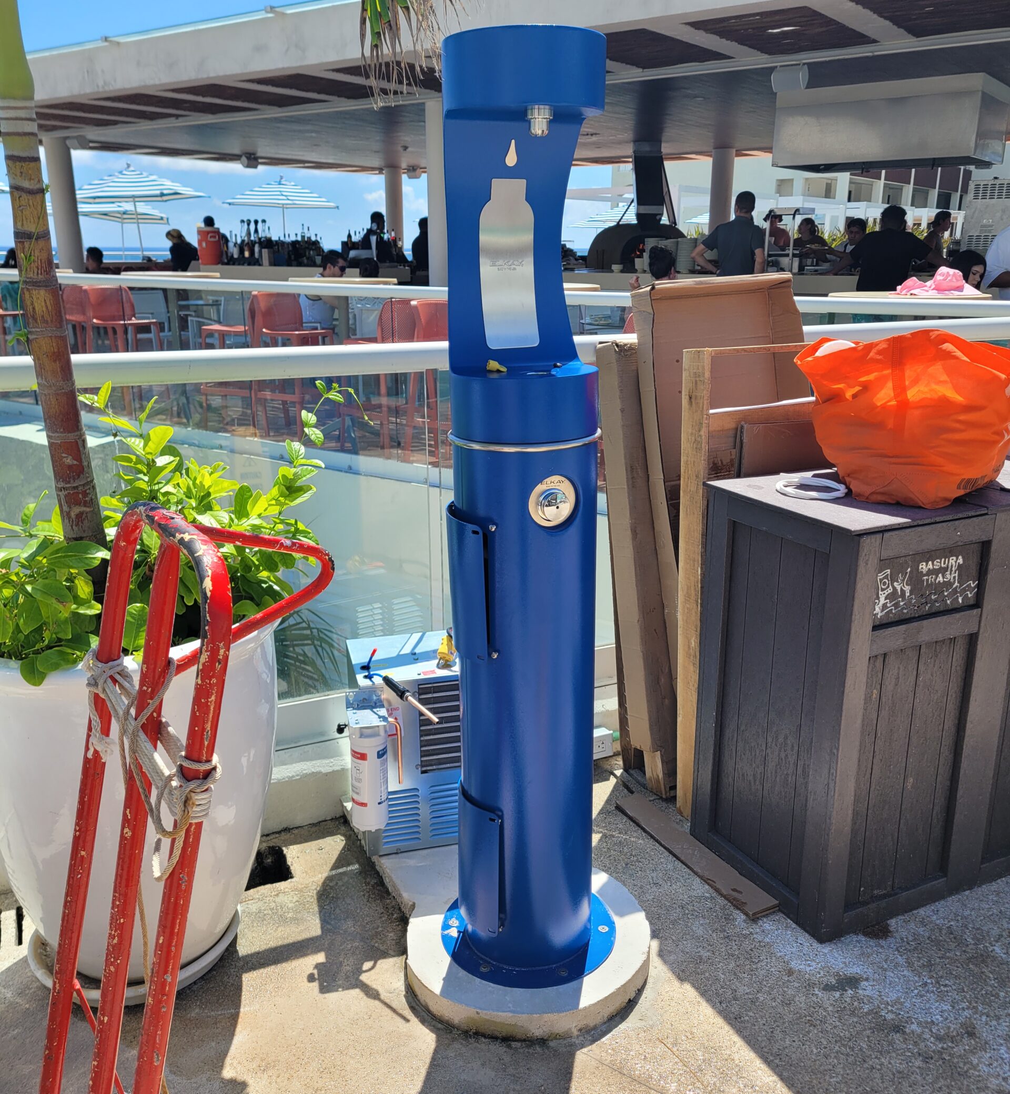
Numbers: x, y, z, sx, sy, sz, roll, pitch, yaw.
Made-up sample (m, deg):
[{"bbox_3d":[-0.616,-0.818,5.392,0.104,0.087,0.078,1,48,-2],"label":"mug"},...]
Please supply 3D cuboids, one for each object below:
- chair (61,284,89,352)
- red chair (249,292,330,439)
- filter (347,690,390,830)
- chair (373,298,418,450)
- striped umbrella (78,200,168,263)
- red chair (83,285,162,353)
[{"bbox_3d":[-3.660,-1.705,8.673,0.510,1.040,0.470,10,19,30],"label":"chair"},{"bbox_3d":[-1.510,-1.327,7.398,0.510,1.040,0.470,12,20,34],"label":"red chair"},{"bbox_3d":[-0.300,0.481,2.260,0.090,0.317,0.100,-6,18,-20],"label":"filter"},{"bbox_3d":[-0.755,-1.103,6.640,0.470,1.040,0.510,-13,21,-38],"label":"chair"},{"bbox_3d":[-9.572,-7.608,25.593,2.350,2.700,2.350,0,17,0],"label":"striped umbrella"},{"bbox_3d":[-3.150,-1.640,8.453,0.510,1.040,0.470,12,20,34],"label":"red chair"}]

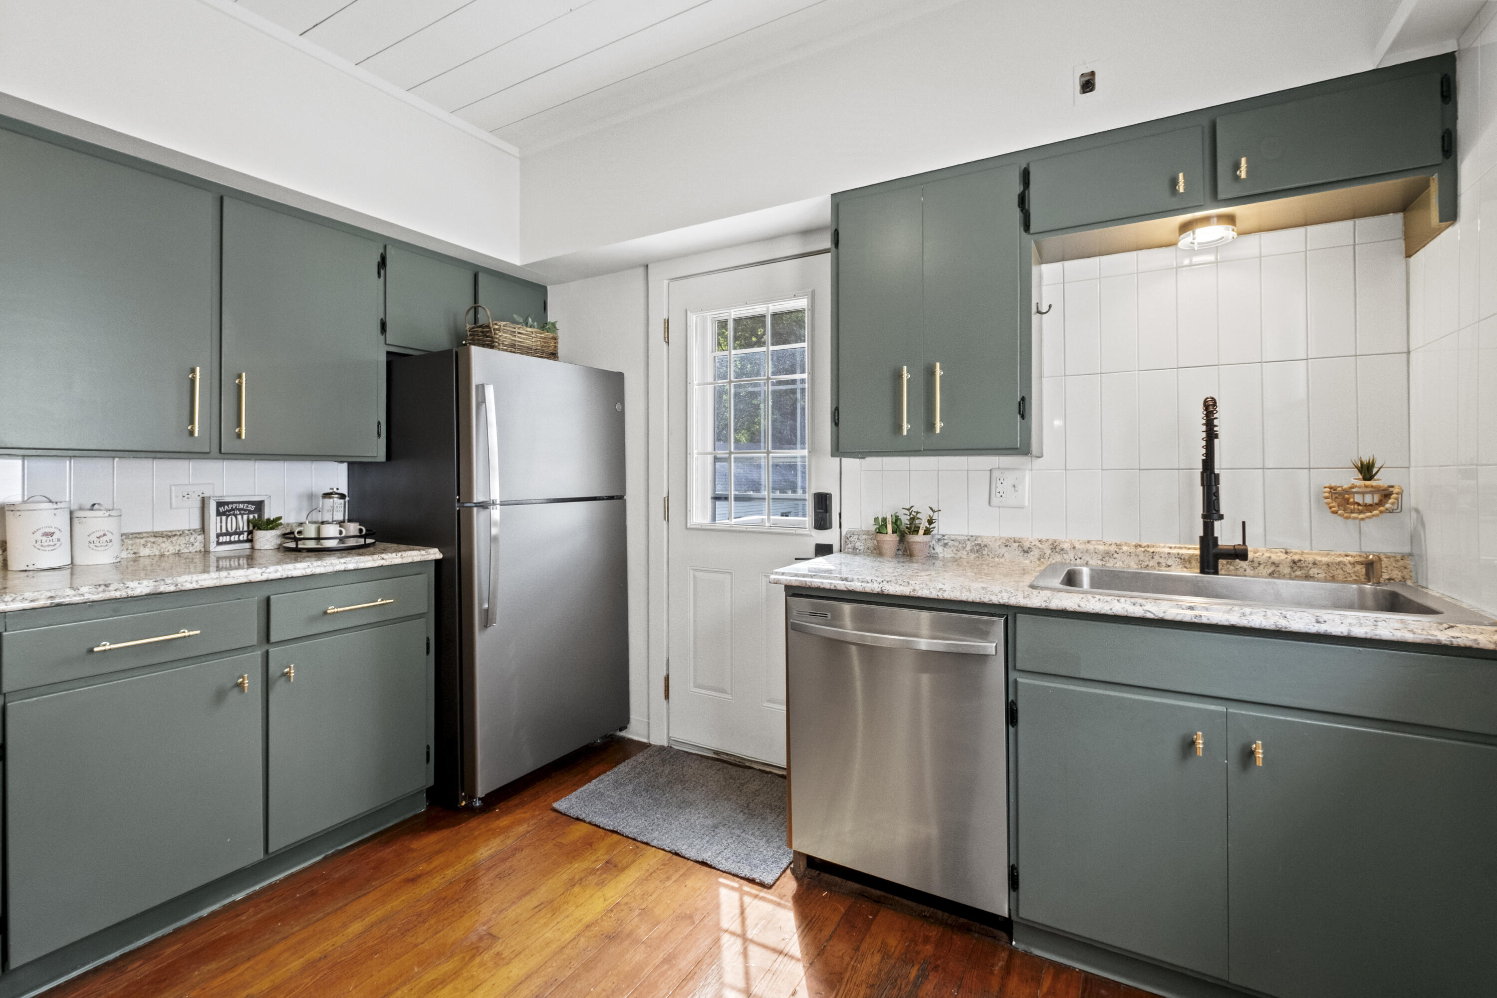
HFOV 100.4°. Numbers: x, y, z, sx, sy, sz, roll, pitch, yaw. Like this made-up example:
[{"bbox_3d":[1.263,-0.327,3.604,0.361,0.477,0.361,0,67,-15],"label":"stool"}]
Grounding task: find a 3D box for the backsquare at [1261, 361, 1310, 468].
[{"bbox_3d":[1.533,-0.239,1.781,0.100,0.304,0.010,1,1,28],"label":"backsquare"}]

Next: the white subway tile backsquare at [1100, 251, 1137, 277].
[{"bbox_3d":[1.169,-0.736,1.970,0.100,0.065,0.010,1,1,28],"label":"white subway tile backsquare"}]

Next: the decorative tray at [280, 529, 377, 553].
[{"bbox_3d":[-1.594,0.157,2.371,0.297,0.055,0.297,0,1,30],"label":"decorative tray"}]

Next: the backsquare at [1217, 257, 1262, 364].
[{"bbox_3d":[1.415,-0.538,1.794,0.100,0.300,0.010,0,1,29],"label":"backsquare"}]

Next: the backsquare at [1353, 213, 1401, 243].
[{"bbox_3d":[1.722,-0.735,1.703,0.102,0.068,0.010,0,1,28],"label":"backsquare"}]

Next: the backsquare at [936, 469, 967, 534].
[{"bbox_3d":[0.728,0.014,2.228,0.102,0.220,0.010,1,1,28],"label":"backsquare"}]

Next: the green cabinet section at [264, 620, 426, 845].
[{"bbox_3d":[-1.284,0.733,2.031,0.028,0.601,0.479,1,1,32],"label":"green cabinet section"}]

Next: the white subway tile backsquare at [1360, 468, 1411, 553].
[{"bbox_3d":[1.688,0.030,1.653,0.100,0.222,0.010,0,1,29],"label":"white subway tile backsquare"}]

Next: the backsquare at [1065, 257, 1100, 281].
[{"bbox_3d":[1.088,-0.744,2.035,0.102,0.065,0.010,1,1,28],"label":"backsquare"}]

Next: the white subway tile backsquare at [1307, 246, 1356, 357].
[{"bbox_3d":[1.617,-0.543,1.731,0.101,0.304,0.010,1,1,28],"label":"white subway tile backsquare"}]

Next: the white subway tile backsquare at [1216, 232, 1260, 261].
[{"bbox_3d":[1.415,-0.719,1.799,0.098,0.063,0.010,0,1,30],"label":"white subway tile backsquare"}]

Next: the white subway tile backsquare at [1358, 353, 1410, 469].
[{"bbox_3d":[1.712,-0.237,1.684,0.101,0.304,0.010,1,1,28],"label":"white subway tile backsquare"}]

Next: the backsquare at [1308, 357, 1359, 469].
[{"bbox_3d":[1.595,-0.234,1.700,0.100,0.300,0.010,0,1,29],"label":"backsquare"}]

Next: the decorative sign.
[{"bbox_3d":[-1.914,0.089,2.344,0.040,0.195,0.182,0,1,30],"label":"decorative sign"}]

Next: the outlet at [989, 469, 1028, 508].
[{"bbox_3d":[0.894,-0.036,2.137,0.123,0.130,0.012,1,1,28],"label":"outlet"}]

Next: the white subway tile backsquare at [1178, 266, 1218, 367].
[{"bbox_3d":[1.350,-0.549,1.875,0.101,0.304,0.010,1,1,28],"label":"white subway tile backsquare"}]

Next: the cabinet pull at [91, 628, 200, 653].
[{"bbox_3d":[-1.544,0.363,1.604,0.036,0.014,0.204,1,1,28],"label":"cabinet pull"}]

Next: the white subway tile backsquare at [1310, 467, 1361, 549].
[{"bbox_3d":[1.628,0.029,1.733,0.101,0.228,0.010,1,1,28],"label":"white subway tile backsquare"}]

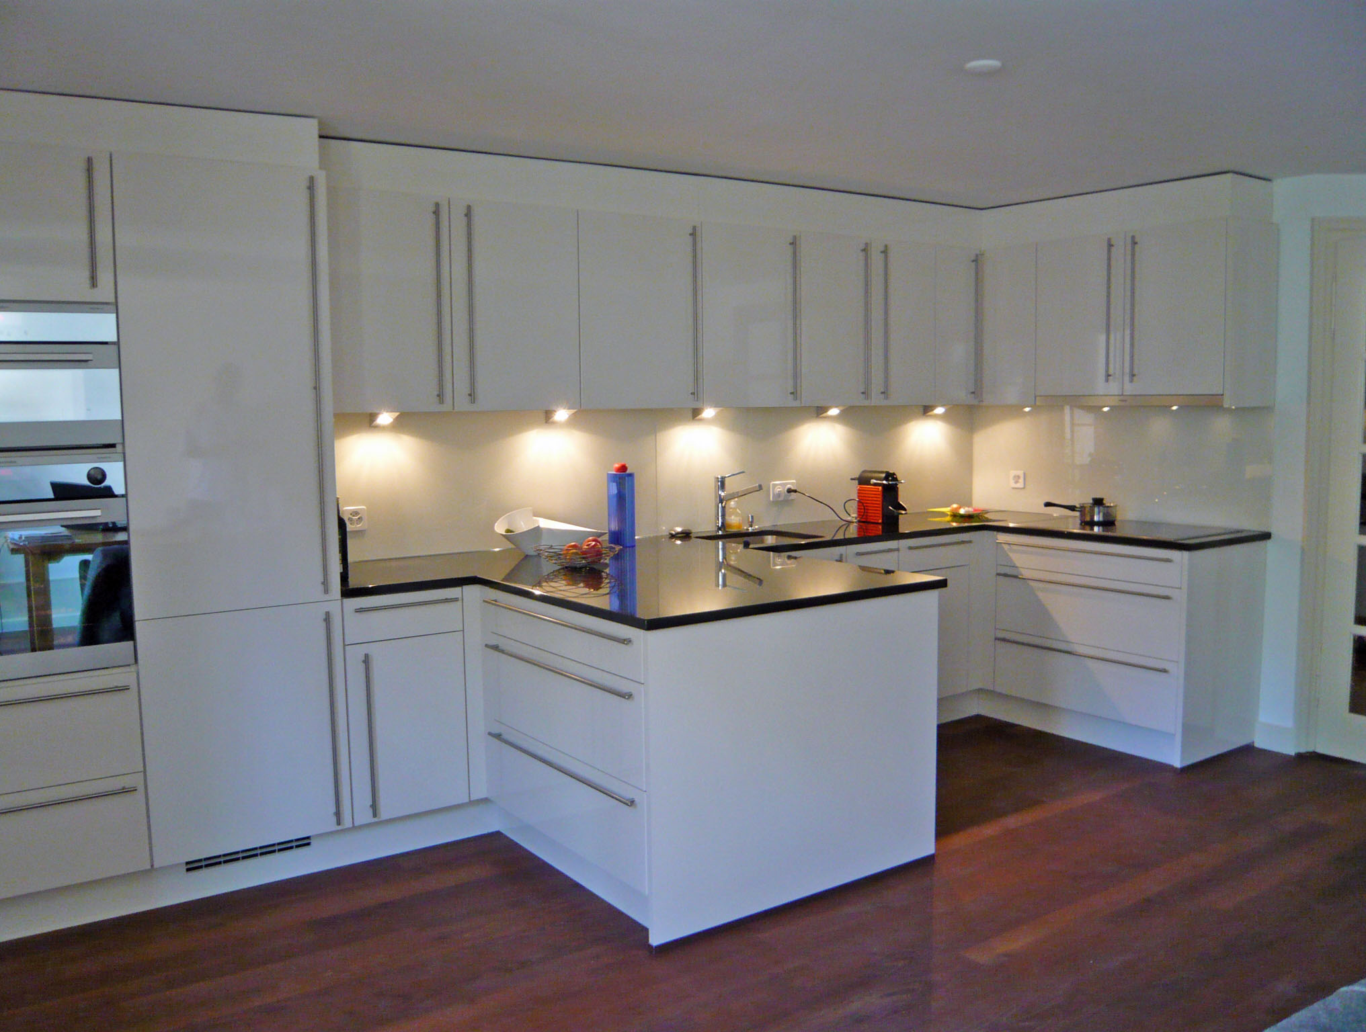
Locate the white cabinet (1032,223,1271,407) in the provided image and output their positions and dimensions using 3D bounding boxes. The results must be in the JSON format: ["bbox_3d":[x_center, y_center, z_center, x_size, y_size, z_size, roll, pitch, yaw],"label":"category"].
[{"bbox_3d":[2.028,-0.852,4.797,0.391,0.726,0.901,-4,6,-34],"label":"white cabinet"}]

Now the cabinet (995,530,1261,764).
[{"bbox_3d":[1.945,0.521,4.879,0.605,0.871,0.903,-4,6,-34],"label":"cabinet"}]

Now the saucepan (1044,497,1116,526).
[{"bbox_3d":[1.817,-0.024,5.074,0.315,0.122,0.160,1,6,21],"label":"saucepan"}]

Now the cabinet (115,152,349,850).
[{"bbox_3d":[-1.467,-0.025,3.486,0.584,2.014,0.605,-4,6,-34],"label":"cabinet"}]

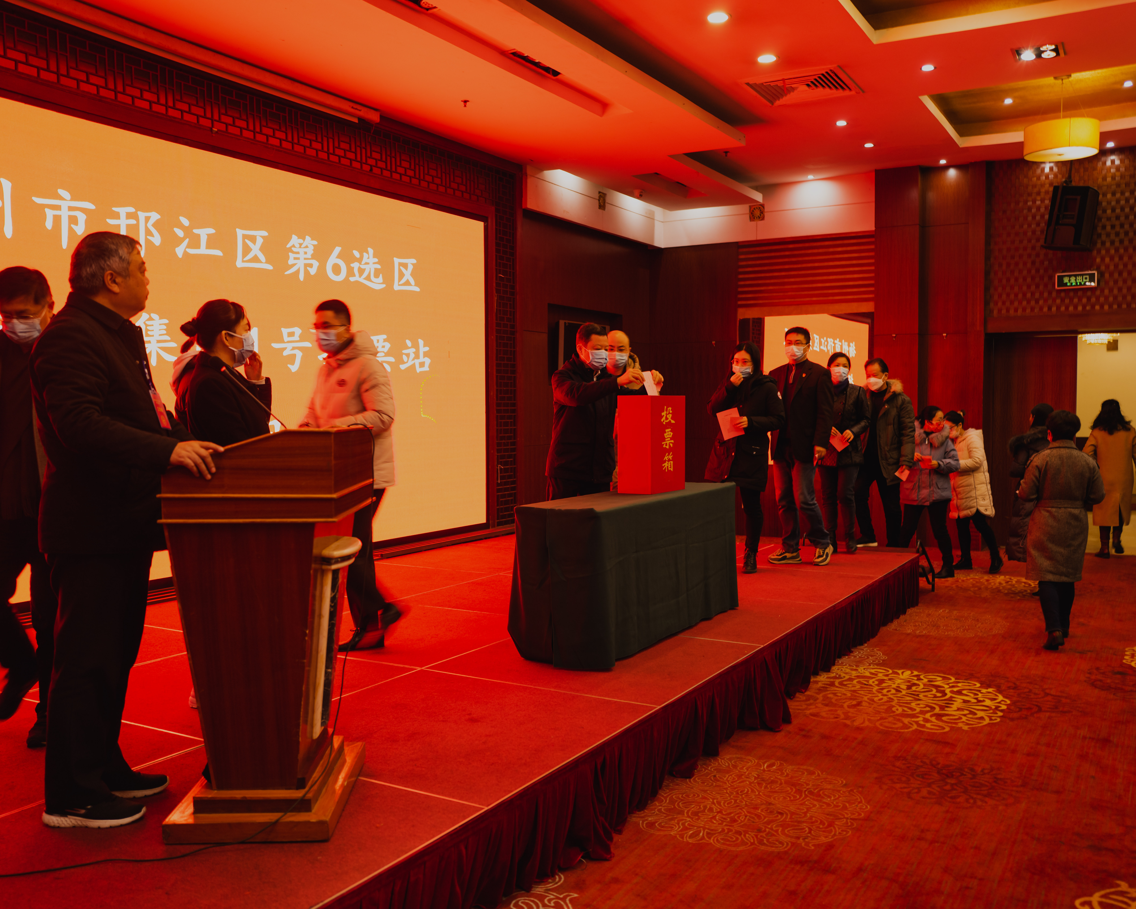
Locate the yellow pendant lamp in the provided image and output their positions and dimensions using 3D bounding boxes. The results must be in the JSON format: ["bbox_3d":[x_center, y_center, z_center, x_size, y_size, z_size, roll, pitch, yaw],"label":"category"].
[{"bbox_3d":[4.413,-3.039,9.496,0.630,0.700,0.630,2,3,30],"label":"yellow pendant lamp"}]

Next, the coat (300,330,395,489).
[{"bbox_3d":[-1.103,-0.227,5.320,0.430,0.790,0.500,-2,4,-40],"label":"coat"}]

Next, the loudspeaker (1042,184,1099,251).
[{"bbox_3d":[5.236,-2.445,11.000,0.360,0.600,0.400,11,7,39],"label":"loudspeaker"}]

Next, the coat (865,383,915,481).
[{"bbox_3d":[2.692,-0.184,8.950,0.390,0.800,0.510,-3,4,-44],"label":"coat"}]

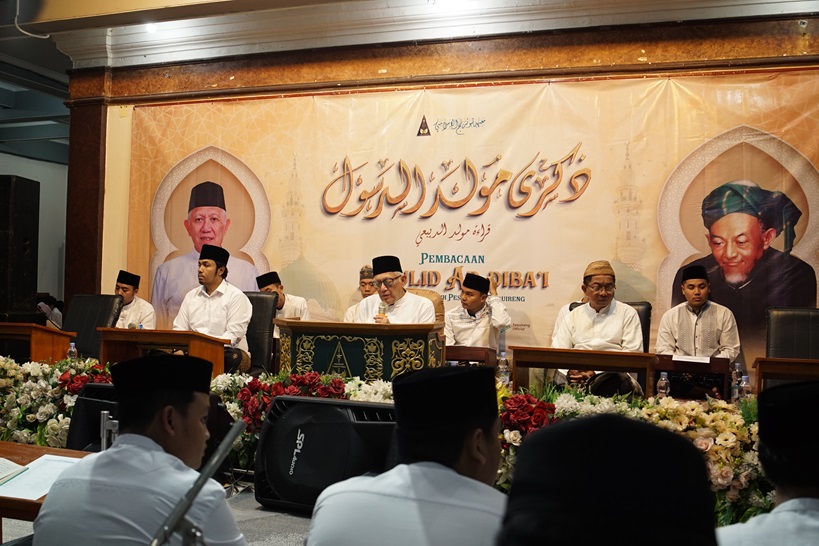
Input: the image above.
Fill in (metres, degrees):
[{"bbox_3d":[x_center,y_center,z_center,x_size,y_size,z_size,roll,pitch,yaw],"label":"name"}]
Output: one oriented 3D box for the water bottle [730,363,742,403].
[{"bbox_3d":[1.939,0.650,4.700,0.064,0.233,0.064,1,0,22],"label":"water bottle"}]

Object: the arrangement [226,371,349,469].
[{"bbox_3d":[-0.582,0.690,3.800,0.530,0.420,0.270,1,-1,19],"label":"arrangement"}]

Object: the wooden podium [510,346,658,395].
[{"bbox_3d":[0.950,0.578,4.315,0.770,0.337,0.370,1,0,22],"label":"wooden podium"}]

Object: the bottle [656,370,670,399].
[{"bbox_3d":[1.312,0.626,4.100,0.065,0.230,0.065,1,0,22],"label":"bottle"}]

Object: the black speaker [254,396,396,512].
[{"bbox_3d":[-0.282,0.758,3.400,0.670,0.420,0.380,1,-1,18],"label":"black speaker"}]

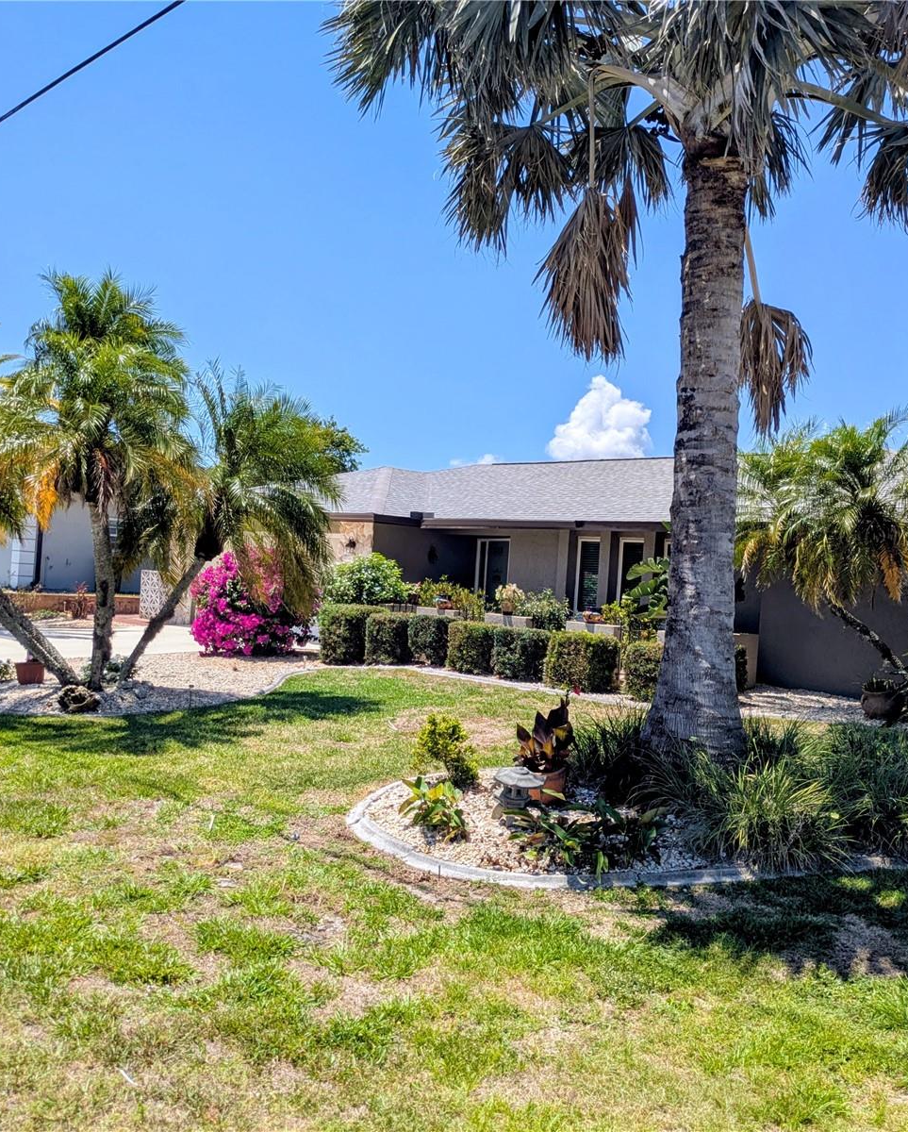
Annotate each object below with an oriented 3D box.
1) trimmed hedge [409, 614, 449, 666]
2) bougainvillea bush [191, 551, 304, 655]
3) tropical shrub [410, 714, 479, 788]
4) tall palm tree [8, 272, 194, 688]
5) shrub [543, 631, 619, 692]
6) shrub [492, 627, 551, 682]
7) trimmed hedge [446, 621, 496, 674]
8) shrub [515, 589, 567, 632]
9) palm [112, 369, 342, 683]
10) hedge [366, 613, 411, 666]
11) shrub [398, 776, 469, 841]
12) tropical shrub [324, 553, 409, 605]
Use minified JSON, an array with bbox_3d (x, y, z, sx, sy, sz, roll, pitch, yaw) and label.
[{"bbox_3d":[-0.415,1.210,17.545,0.500,0.750,0.600,3,0,-40],"label":"trimmed hedge"},{"bbox_3d":[-3.335,0.571,17.997,1.750,1.720,1.500,3,0,0],"label":"bougainvillea bush"},{"bbox_3d":[-0.064,1.335,7.950,0.450,0.530,0.450,4,0,0],"label":"tropical shrub"},{"bbox_3d":[-3.931,-0.940,12.098,2.100,4.500,2.000,4,0,-18],"label":"tall palm tree"},{"bbox_3d":[1.807,1.345,15.400,0.760,0.790,0.680,3,0,42],"label":"shrub"},{"bbox_3d":[0.963,1.291,15.895,0.560,0.720,0.640,3,0,-40],"label":"shrub"},{"bbox_3d":[0.307,1.143,16.203,0.660,0.760,0.660,4,0,31],"label":"trimmed hedge"},{"bbox_3d":[1.474,1.051,18.300,0.870,1.250,0.870,4,0,5],"label":"shrub"},{"bbox_3d":[-2.644,-0.383,12.699,2.550,3.550,2.200,4,0,-12],"label":"palm"},{"bbox_3d":[-0.984,1.059,16.703,0.660,0.760,0.660,4,0,17],"label":"hedge"},{"bbox_3d":[-0.114,1.388,6.294,0.390,0.330,0.360,3,0,0],"label":"shrub"},{"bbox_3d":[-1.483,0.601,18.402,1.350,1.600,1.300,4,0,-4],"label":"tropical shrub"}]

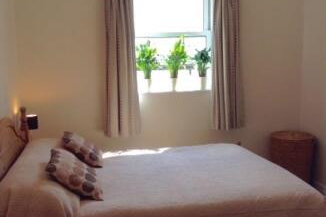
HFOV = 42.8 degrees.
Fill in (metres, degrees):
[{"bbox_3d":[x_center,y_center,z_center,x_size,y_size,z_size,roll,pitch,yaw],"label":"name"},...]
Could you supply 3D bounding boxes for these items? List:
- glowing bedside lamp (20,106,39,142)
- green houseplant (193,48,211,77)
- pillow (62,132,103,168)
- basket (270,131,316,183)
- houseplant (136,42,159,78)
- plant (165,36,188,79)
[{"bbox_3d":[-1.195,0.168,3.764,0.158,0.335,0.158,-2,8,-9],"label":"glowing bedside lamp"},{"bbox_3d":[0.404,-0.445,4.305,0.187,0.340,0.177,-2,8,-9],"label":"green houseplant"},{"bbox_3d":[-0.659,0.344,3.406,0.379,0.128,0.394,33,1,-12],"label":"pillow"},{"bbox_3d":[1.310,0.571,4.179,0.433,0.606,0.433,-2,8,-9],"label":"basket"},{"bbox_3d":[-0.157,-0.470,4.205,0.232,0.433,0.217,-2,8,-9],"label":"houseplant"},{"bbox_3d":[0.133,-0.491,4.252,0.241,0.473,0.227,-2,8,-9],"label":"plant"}]

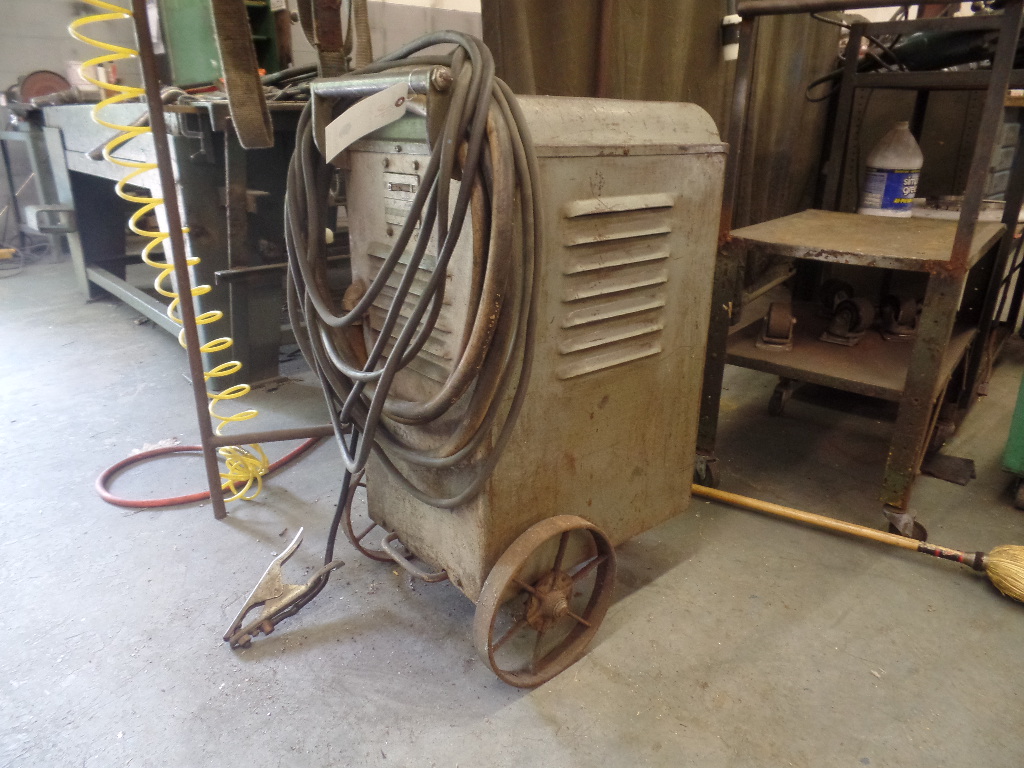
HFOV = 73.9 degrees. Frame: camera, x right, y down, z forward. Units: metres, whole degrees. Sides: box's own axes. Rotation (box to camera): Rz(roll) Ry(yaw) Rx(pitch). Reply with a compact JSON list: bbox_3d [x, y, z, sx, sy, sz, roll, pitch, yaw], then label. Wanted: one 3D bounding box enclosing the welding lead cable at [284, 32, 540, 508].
[{"bbox_3d":[-0.191,-0.126,0.970,0.154,0.644,0.587,-15,25,-37],"label":"welding lead cable"}]

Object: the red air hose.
[{"bbox_3d":[-0.770,0.214,1.750,0.556,0.025,0.350,-4,20,-14],"label":"red air hose"}]

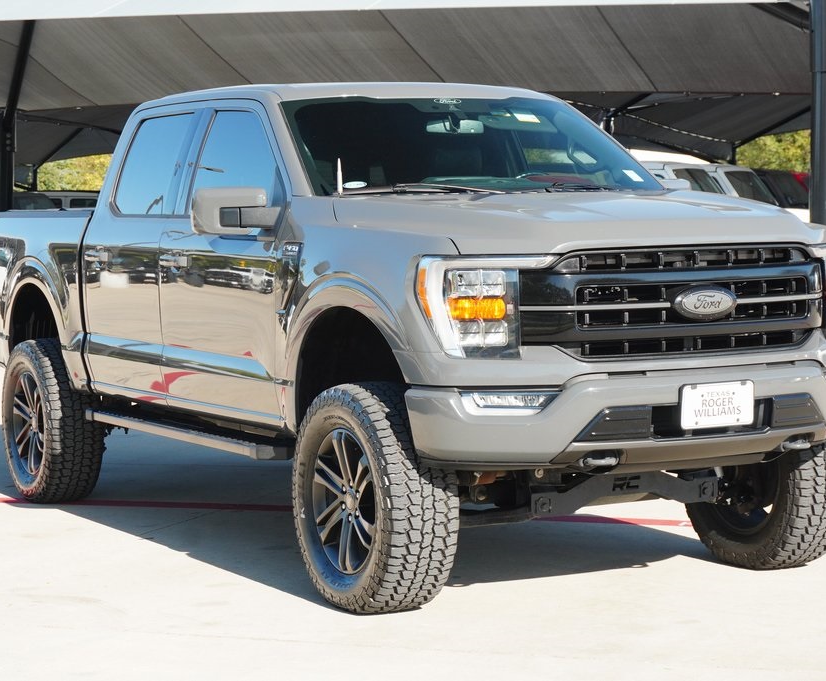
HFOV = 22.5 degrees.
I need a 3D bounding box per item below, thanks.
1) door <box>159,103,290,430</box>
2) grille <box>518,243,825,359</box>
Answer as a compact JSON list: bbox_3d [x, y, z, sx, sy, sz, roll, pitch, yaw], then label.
[{"bbox_3d":[-0.715,-0.355,8.648,0.270,1.340,1.300,-3,4,-28],"label":"door"},{"bbox_3d":[0.984,-0.136,7.354,1.320,0.385,0.150,-3,4,-28],"label":"grille"}]

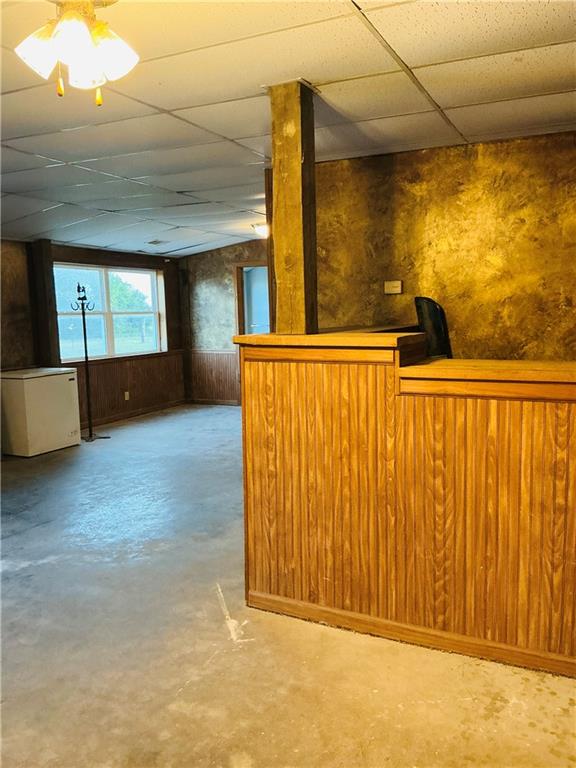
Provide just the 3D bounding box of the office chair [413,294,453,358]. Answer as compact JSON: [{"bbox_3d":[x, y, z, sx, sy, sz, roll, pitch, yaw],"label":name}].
[{"bbox_3d":[1.022,0.119,3.463,0.650,1.200,0.620,-2,7,-5],"label":"office chair"}]

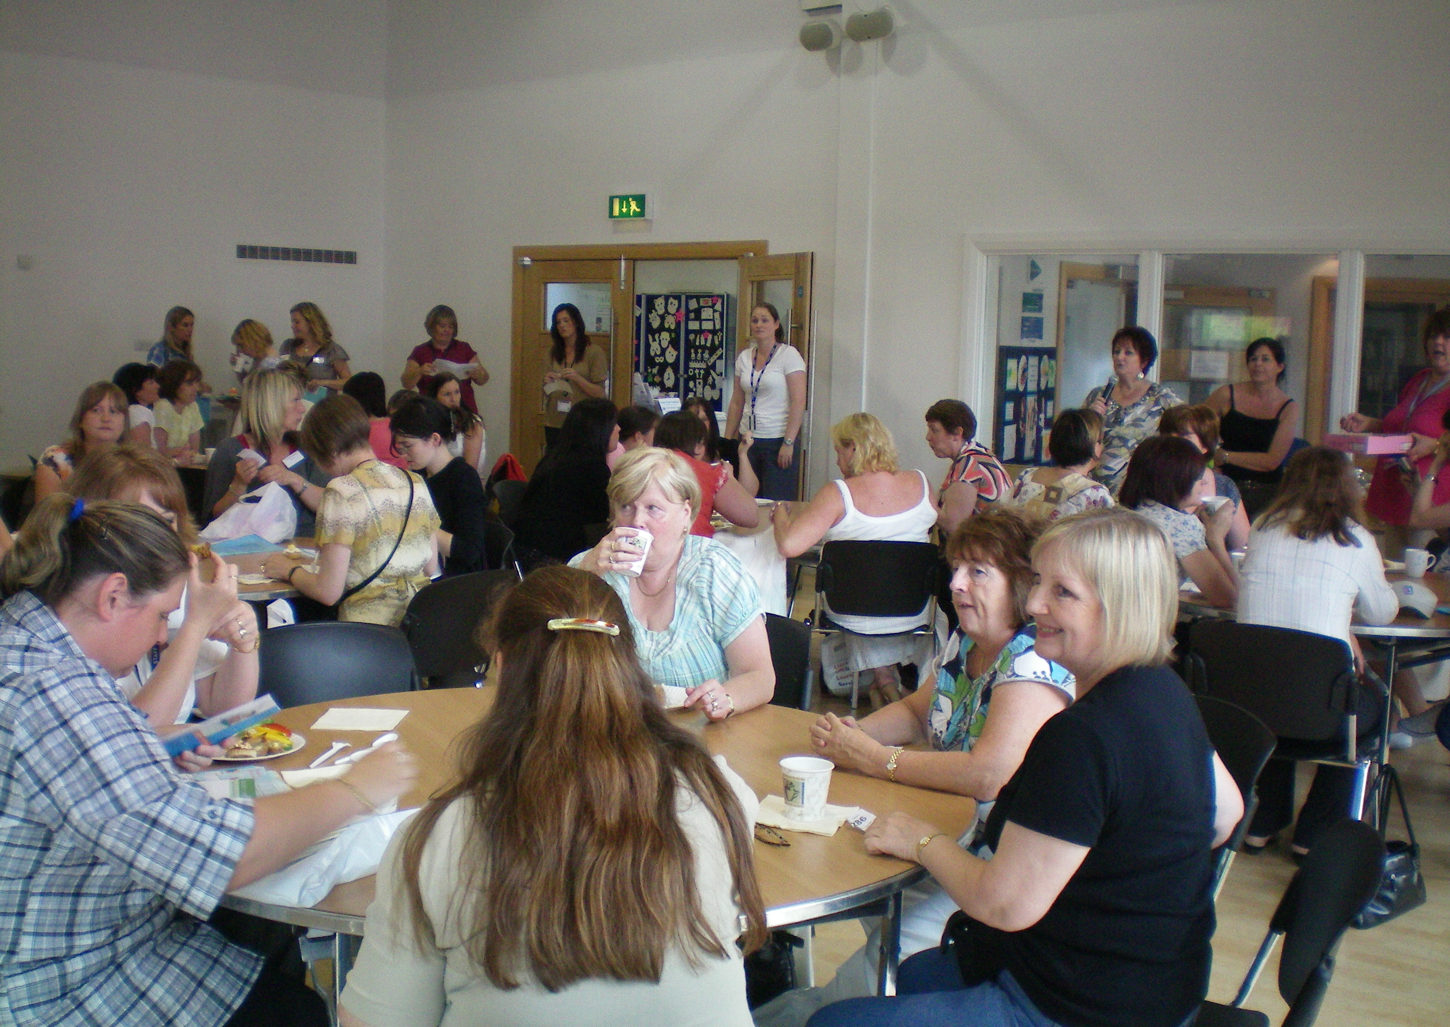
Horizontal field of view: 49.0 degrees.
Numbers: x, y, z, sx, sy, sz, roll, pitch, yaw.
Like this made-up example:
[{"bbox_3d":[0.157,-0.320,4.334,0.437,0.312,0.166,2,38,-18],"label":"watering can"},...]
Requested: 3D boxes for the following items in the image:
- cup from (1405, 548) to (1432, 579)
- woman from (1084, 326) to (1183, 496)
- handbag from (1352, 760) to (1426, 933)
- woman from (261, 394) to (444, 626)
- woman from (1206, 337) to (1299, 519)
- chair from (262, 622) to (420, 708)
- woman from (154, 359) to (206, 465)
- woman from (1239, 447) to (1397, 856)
[{"bbox_3d":[2.519,0.182,5.784,0.100,0.096,0.078,4,7,20],"label":"cup"},{"bbox_3d":[1.889,-0.064,7.535,0.460,1.626,0.330,5,7,31],"label":"woman"},{"bbox_3d":[1.803,0.897,4.320,0.240,0.420,0.130,0,6,-12],"label":"handbag"},{"bbox_3d":[-1.127,0.324,4.820,0.440,1.310,0.660,-3,8,-36],"label":"woman"},{"bbox_3d":[2.595,-0.072,7.934,0.470,1.598,0.310,4,6,20],"label":"woman"},{"bbox_3d":[-0.954,0.673,3.773,0.460,0.790,0.500,0,6,-11],"label":"chair"},{"bbox_3d":[-3.146,-0.211,9.251,0.430,1.280,0.650,-3,7,-37],"label":"woman"},{"bbox_3d":[1.743,0.454,4.660,0.450,1.240,0.700,6,8,33],"label":"woman"}]

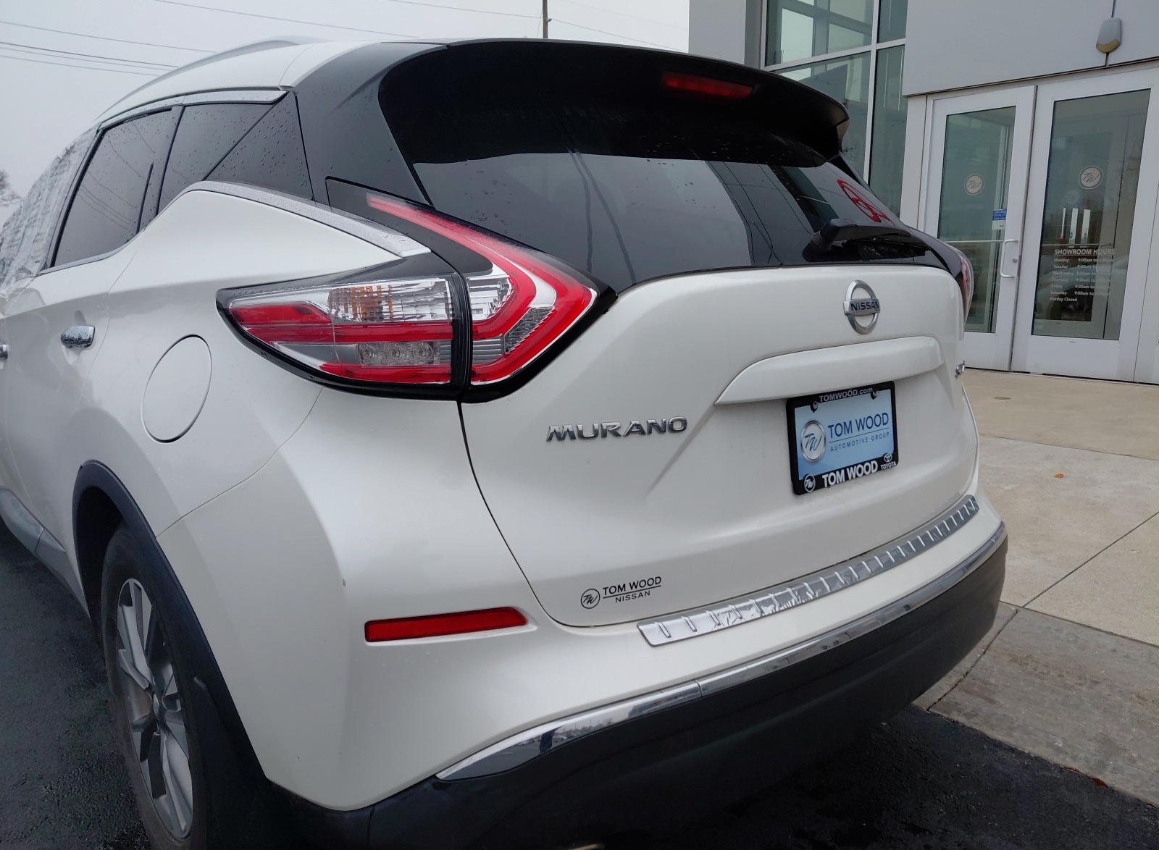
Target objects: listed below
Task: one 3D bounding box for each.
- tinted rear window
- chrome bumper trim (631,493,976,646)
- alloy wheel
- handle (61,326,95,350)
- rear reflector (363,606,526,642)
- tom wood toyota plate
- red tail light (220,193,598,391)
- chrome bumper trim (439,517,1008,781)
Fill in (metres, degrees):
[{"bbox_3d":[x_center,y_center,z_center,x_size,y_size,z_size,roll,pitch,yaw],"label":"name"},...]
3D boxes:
[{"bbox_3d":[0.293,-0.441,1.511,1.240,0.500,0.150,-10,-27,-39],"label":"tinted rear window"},{"bbox_3d":[0.471,0.229,1.434,0.980,0.042,0.080,-10,15,-39],"label":"chrome bumper trim"},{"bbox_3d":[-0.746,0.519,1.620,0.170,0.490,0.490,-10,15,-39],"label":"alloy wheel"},{"bbox_3d":[-0.982,-0.171,1.647,0.055,0.045,0.200,-10,15,-39],"label":"handle"},{"bbox_3d":[-0.173,0.253,1.081,0.208,0.031,0.028,-4,12,-20],"label":"rear reflector"},{"bbox_3d":[0.452,0.017,1.413,0.315,0.160,0.018,-10,7,-39],"label":"tom wood toyota plate"},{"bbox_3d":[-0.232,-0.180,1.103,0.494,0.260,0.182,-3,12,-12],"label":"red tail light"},{"bbox_3d":[0.459,0.330,1.469,1.500,0.130,0.235,-10,15,-39],"label":"chrome bumper trim"}]

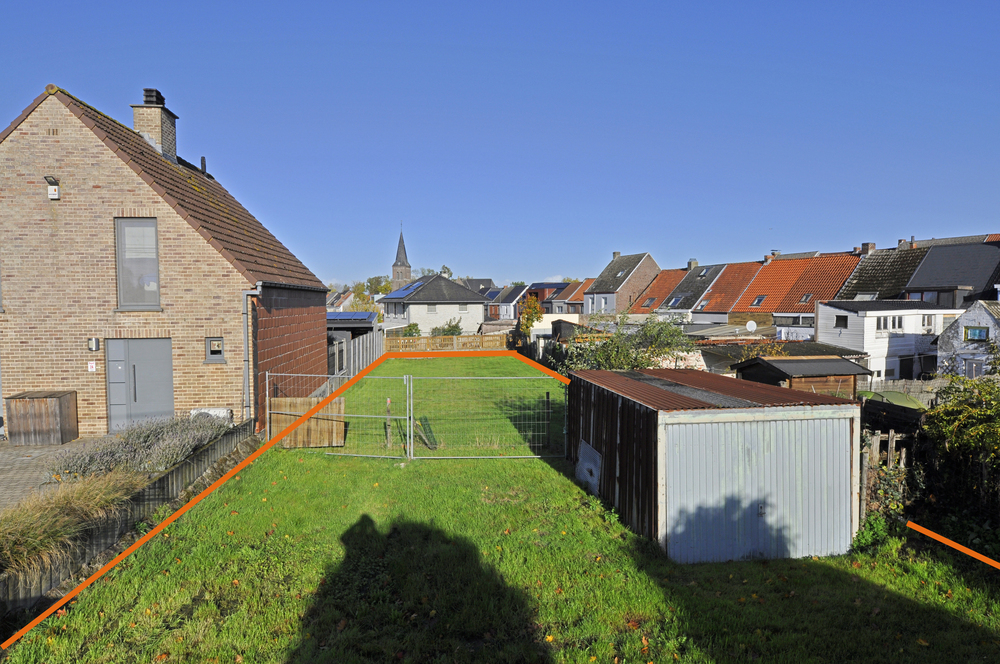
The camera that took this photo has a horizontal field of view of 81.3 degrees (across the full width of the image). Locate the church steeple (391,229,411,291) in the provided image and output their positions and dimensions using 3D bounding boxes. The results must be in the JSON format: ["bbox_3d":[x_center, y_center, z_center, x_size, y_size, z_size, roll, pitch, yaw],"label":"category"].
[{"bbox_3d":[-42.520,-25.610,249.030,6.200,34.500,6.200,-2,3,-25],"label":"church steeple"}]

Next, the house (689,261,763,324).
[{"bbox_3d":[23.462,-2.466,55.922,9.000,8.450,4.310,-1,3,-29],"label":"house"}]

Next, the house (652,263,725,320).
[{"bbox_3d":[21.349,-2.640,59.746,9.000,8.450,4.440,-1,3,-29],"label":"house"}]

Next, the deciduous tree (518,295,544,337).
[{"bbox_3d":[2.379,-0.601,44.018,1.950,4.400,1.950,0,3,0],"label":"deciduous tree"}]

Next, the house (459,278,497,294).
[{"bbox_3d":[-6.493,-10.692,181.802,11.000,10.800,9.000,-1,3,-20],"label":"house"}]

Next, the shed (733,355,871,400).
[{"bbox_3d":[8.026,1.666,15.735,2.450,2.200,2.340,-1,3,-14],"label":"shed"}]

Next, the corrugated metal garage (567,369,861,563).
[{"bbox_3d":[3.356,1.985,10.811,3.000,2.110,5.280,-1,3,-7],"label":"corrugated metal garage"}]

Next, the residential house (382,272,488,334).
[{"bbox_3d":[-7.484,-2.839,63.769,9.400,6.700,11.800,-2,3,-25],"label":"residential house"}]

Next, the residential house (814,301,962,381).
[{"bbox_3d":[23.220,0.623,34.727,10.500,4.800,2.800,-1,3,-29],"label":"residential house"}]

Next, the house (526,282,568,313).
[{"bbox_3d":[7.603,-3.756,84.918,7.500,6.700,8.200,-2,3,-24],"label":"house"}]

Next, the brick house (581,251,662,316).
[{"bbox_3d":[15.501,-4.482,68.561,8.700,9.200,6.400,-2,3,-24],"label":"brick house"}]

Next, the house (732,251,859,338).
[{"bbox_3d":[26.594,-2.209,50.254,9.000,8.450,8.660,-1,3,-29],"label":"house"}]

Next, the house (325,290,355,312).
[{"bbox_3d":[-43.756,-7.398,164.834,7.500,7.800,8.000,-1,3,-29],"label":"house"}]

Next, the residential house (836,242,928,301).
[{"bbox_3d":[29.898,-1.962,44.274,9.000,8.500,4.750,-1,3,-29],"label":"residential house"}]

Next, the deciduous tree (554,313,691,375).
[{"bbox_3d":[3.312,1.254,15.880,3.700,3.500,3.300,0,3,0],"label":"deciduous tree"}]

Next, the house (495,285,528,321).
[{"bbox_3d":[4.295,-6.922,136.147,7.500,7.600,10.500,-2,3,-24],"label":"house"}]

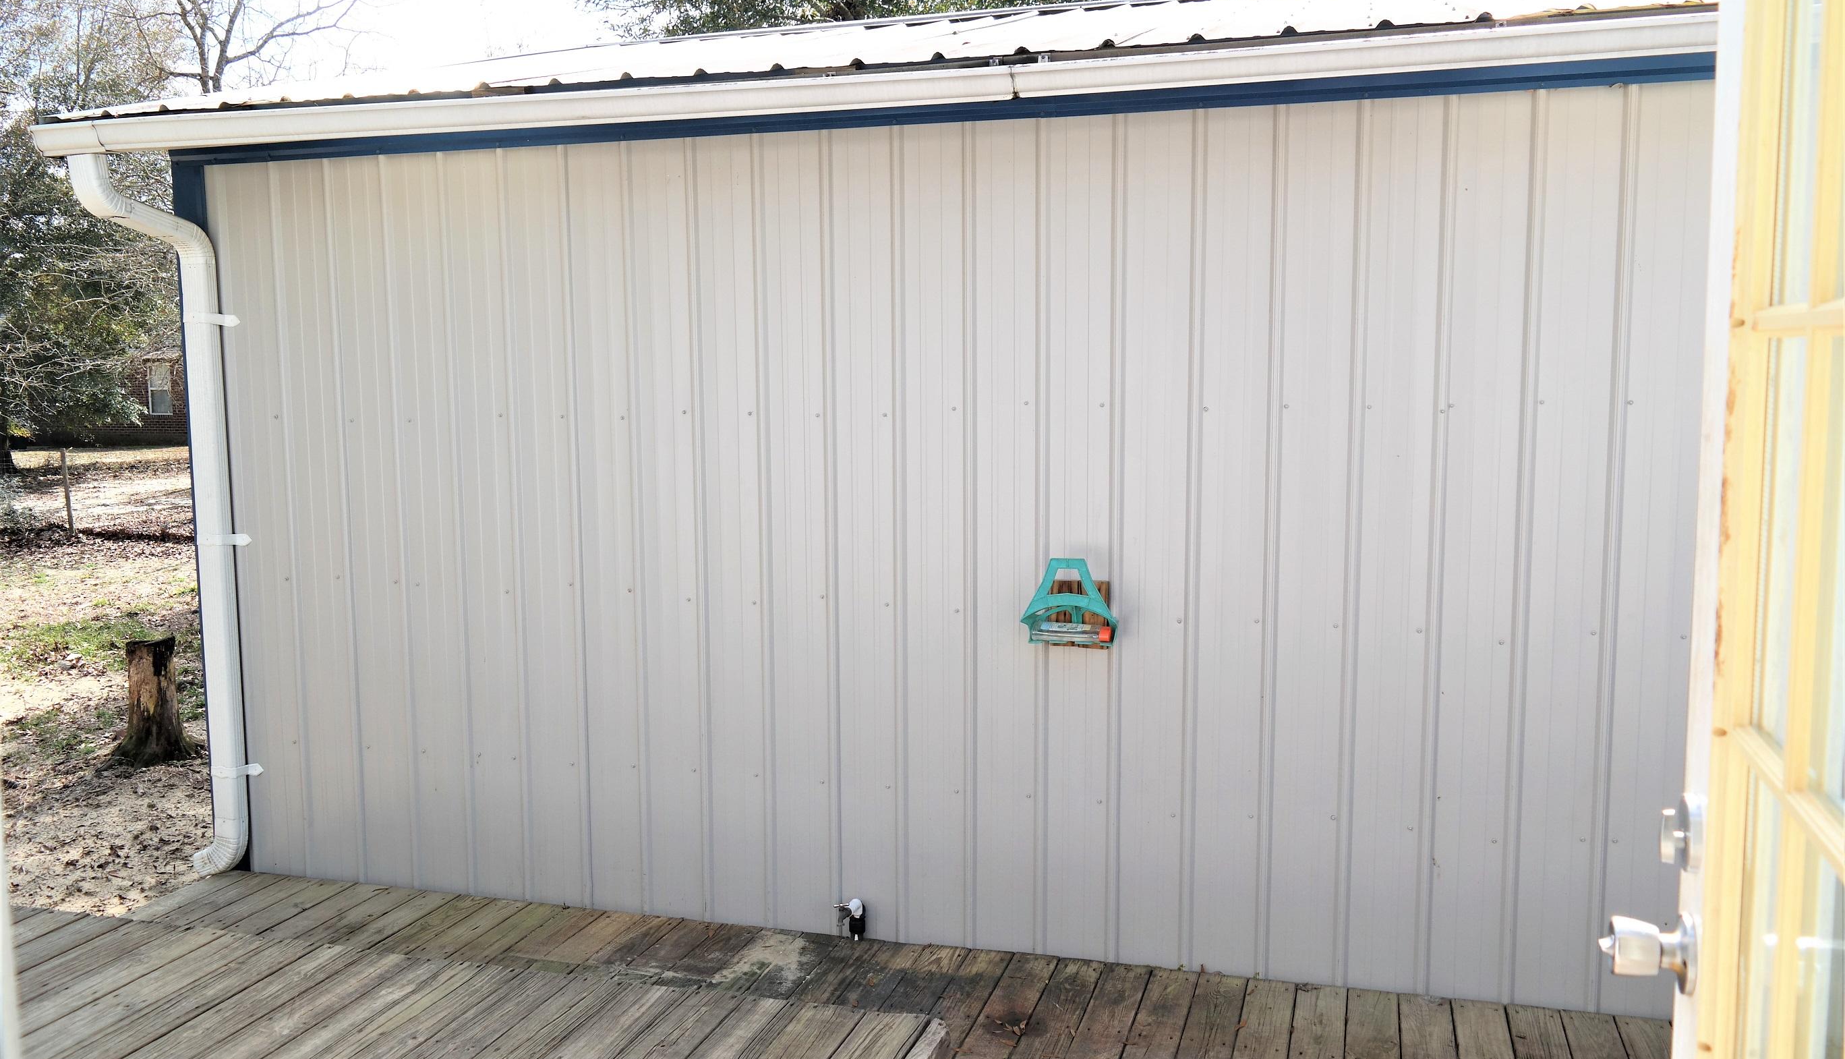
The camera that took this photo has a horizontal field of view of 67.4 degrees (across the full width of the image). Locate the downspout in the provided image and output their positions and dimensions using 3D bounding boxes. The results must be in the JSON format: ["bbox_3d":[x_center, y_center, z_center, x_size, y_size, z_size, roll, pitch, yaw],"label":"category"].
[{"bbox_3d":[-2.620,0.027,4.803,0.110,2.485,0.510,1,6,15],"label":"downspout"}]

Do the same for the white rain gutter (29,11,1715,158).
[{"bbox_3d":[-0.283,-1.190,3.781,5.305,0.100,0.130,1,6,15],"label":"white rain gutter"}]

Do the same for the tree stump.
[{"bbox_3d":[-4.025,0.898,7.260,0.390,0.630,0.390,-4,7,-29],"label":"tree stump"}]

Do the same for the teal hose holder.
[{"bbox_3d":[0.444,0.217,4.128,0.284,0.272,0.170,1,6,15],"label":"teal hose holder"}]

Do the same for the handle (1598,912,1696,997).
[{"bbox_3d":[0.589,0.343,1.133,0.074,0.067,0.067,2,6,20],"label":"handle"}]

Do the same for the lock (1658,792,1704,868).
[{"bbox_3d":[0.608,0.245,1.115,0.033,0.064,0.064,2,6,20],"label":"lock"}]

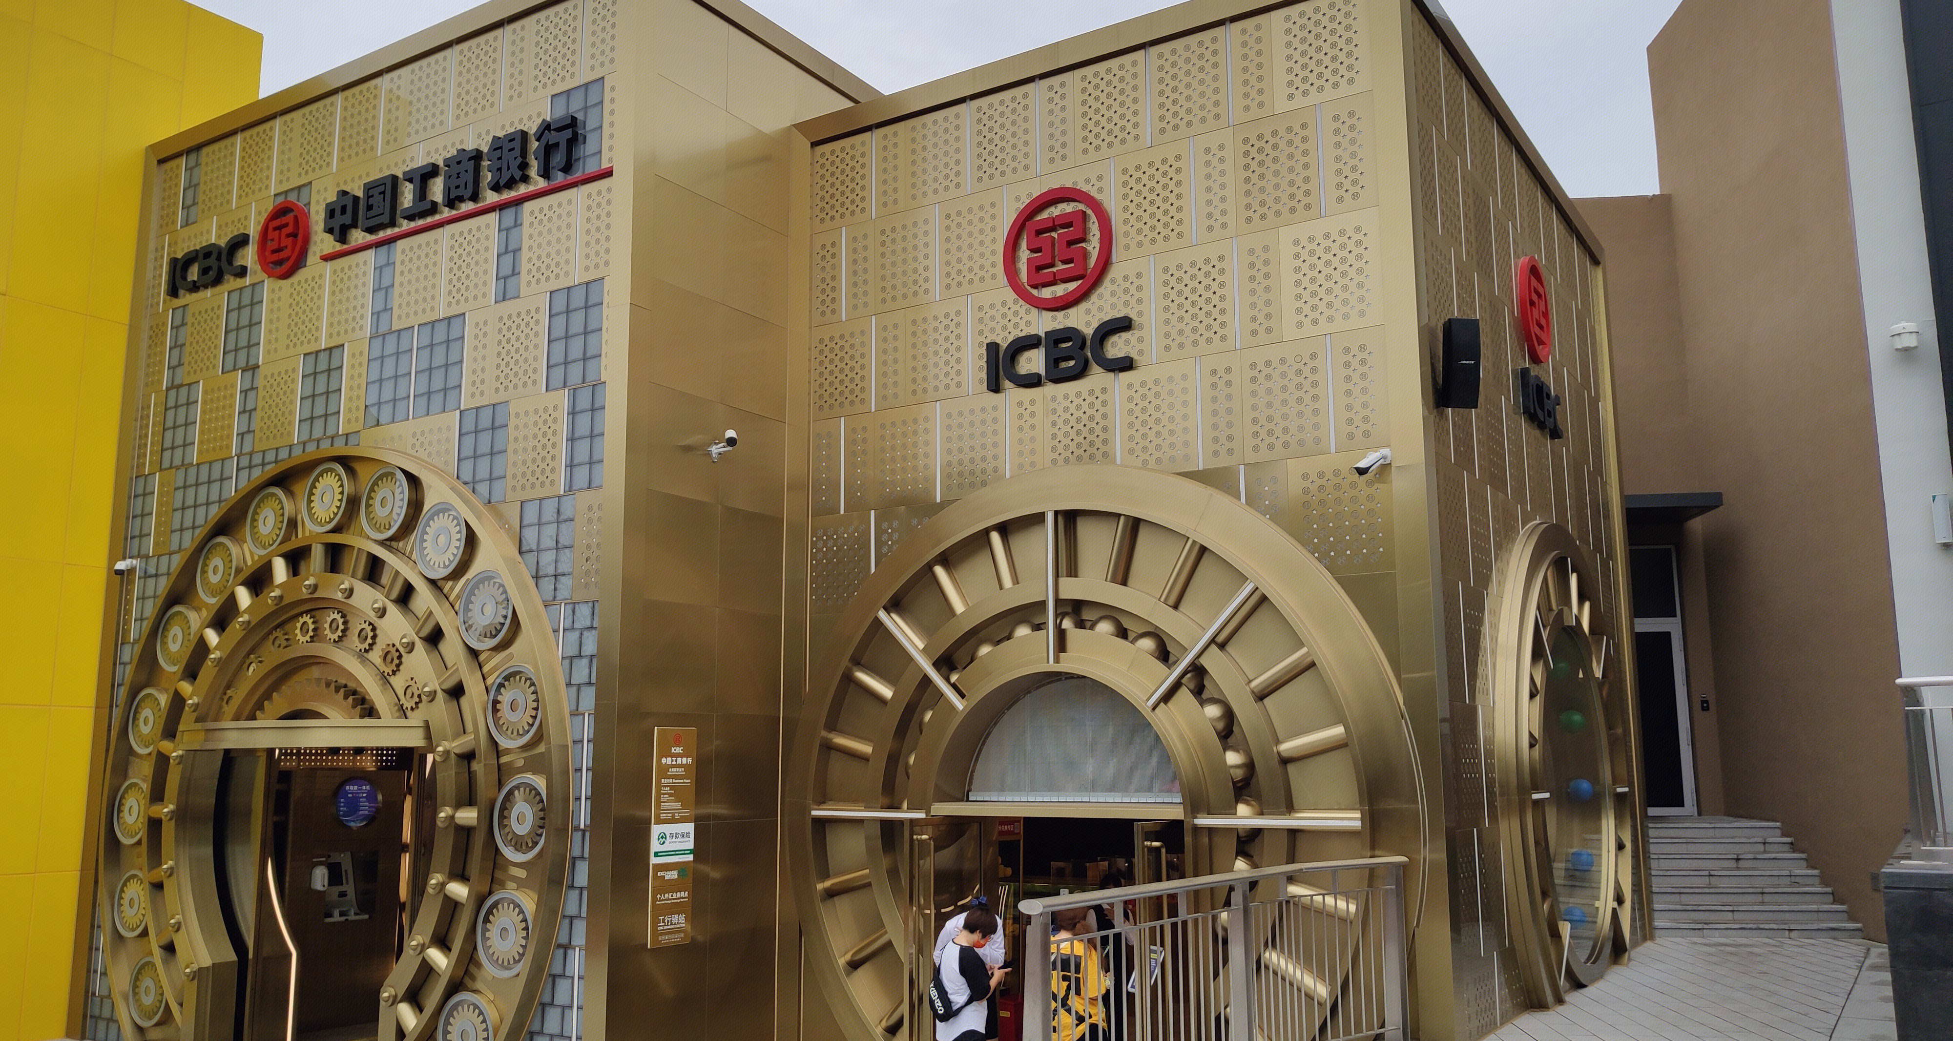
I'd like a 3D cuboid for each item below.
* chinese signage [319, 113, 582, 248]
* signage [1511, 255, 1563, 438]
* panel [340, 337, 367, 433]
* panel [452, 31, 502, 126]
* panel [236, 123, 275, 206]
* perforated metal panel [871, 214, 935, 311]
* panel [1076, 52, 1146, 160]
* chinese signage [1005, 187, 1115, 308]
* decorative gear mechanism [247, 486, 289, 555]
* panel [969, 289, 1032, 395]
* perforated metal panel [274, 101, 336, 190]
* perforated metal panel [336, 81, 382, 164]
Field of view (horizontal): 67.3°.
[{"bbox_3d":[-4.374,-2.763,12.070,3.218,0.467,0.090,-6,-10,33],"label":"chinese signage"},{"bbox_3d":[4.626,-1.443,12.130,0.090,1.458,1.234,-6,-10,33],"label":"signage"},{"bbox_3d":[-5.293,-1.153,12.563,0.291,0.792,0.050,-6,-10,33],"label":"panel"},{"bbox_3d":[-4.119,-3.662,12.152,0.608,0.794,0.050,-6,-11,32],"label":"panel"},{"bbox_3d":[-6.788,-3.369,13.849,0.602,0.794,0.050,-6,-11,32],"label":"panel"},{"bbox_3d":[-0.561,-2.088,11.738,0.593,0.786,0.050,-6,-11,32],"label":"perforated metal panel"},{"bbox_3d":[0.977,-3.008,10.741,0.588,0.742,0.060,-6,-11,32],"label":"panel"},{"bbox_3d":[0.622,-2.096,11.327,0.929,0.929,0.100,-6,-11,33],"label":"chinese signage"},{"bbox_3d":[-6.242,0.014,13.021,0.623,0.623,0.103,-6,-10,33],"label":"decorative gear mechanism"},{"bbox_3d":[0.209,-1.374,10.991,0.588,0.792,0.060,-6,-11,32],"label":"panel"},{"bbox_3d":[-6.369,-3.573,13.922,0.946,0.803,0.040,-6,-11,33],"label":"perforated metal panel"},{"bbox_3d":[-5.389,-3.451,12.801,0.588,0.727,0.060,-6,-11,32],"label":"perforated metal panel"}]

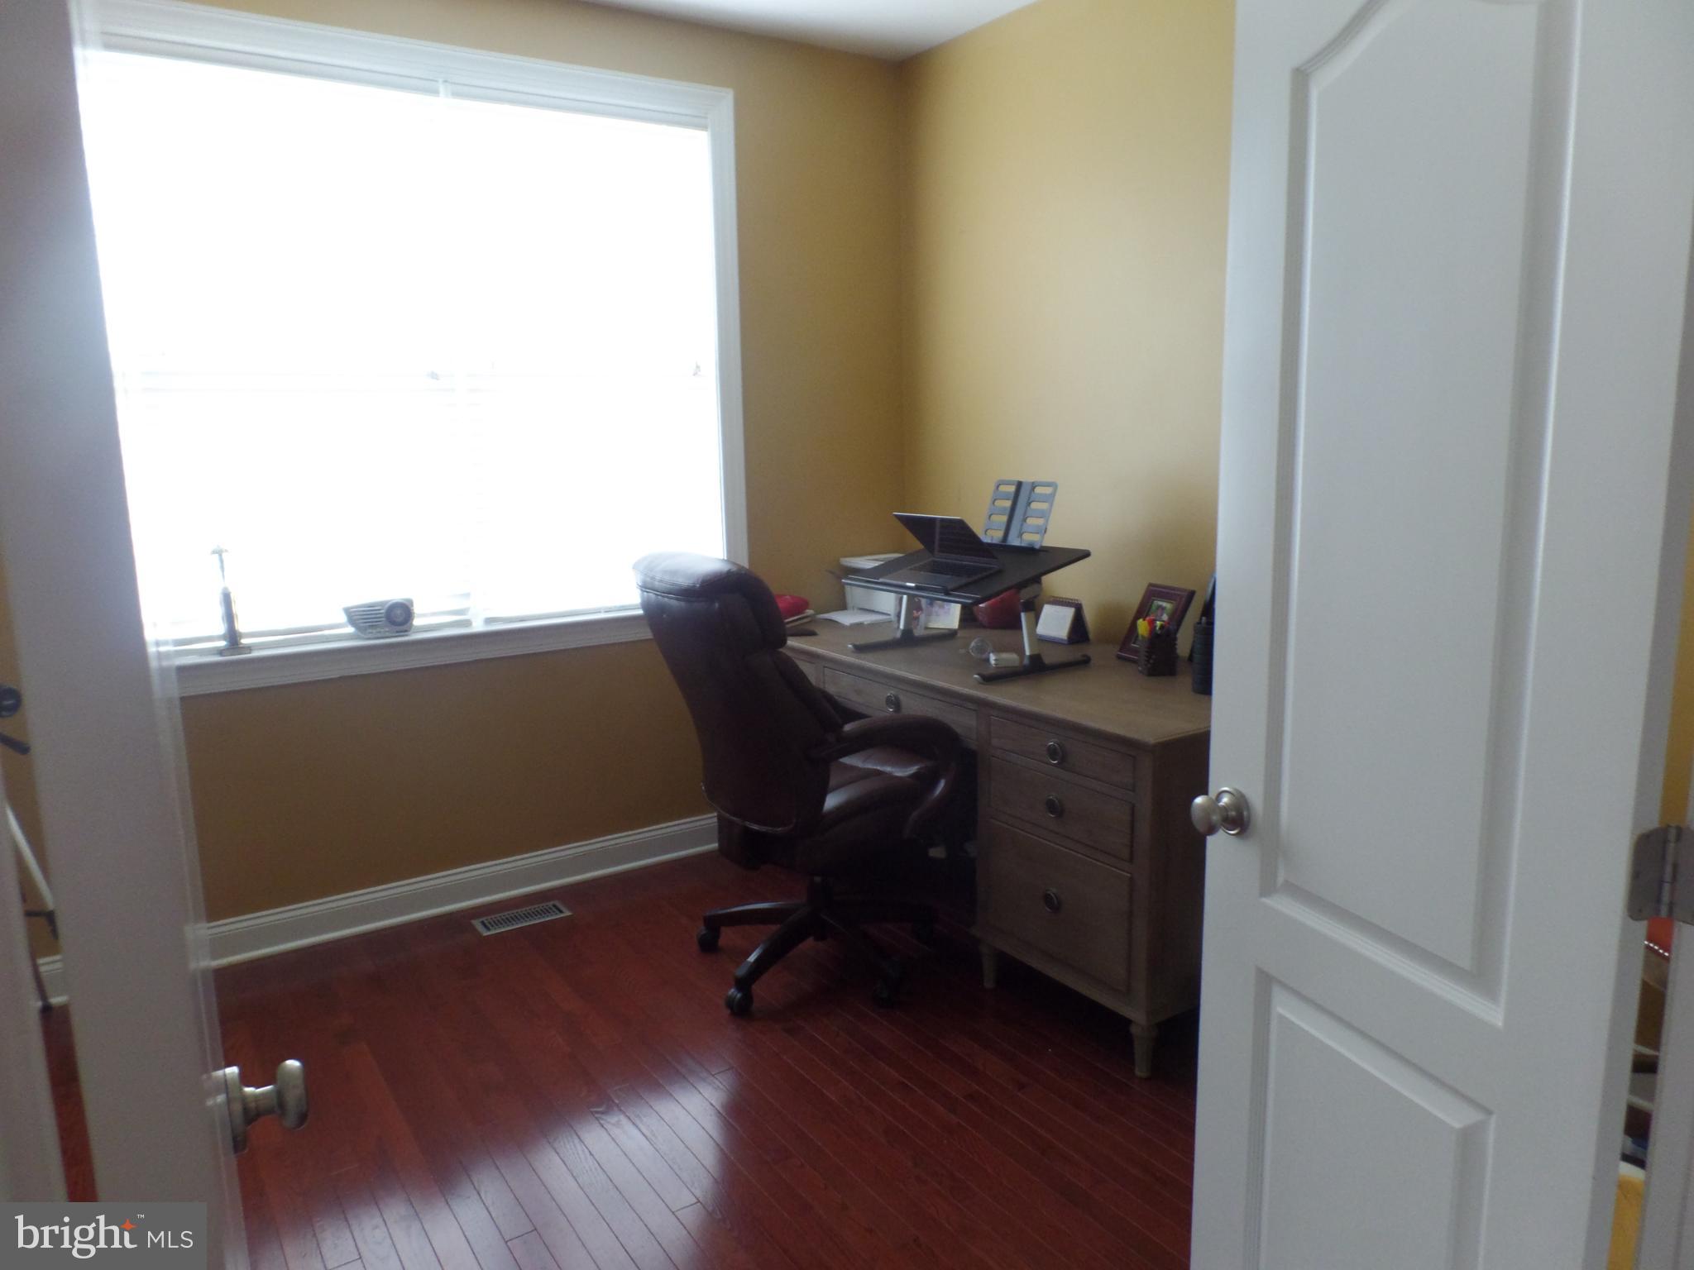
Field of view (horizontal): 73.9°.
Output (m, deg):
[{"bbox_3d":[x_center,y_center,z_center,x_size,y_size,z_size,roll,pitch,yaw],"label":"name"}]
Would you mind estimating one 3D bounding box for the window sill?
[{"bbox_3d":[-1.108,0.017,3.514,1.810,0.095,0.110,-8,12,-32],"label":"window sill"}]

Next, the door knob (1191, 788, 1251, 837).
[{"bbox_3d":[0.502,0.244,1.528,0.062,0.066,0.066,-5,11,-23],"label":"door knob"}]

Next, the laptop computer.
[{"bbox_3d":[0.253,-0.252,3.254,0.213,0.192,0.306,-24,21,-31],"label":"laptop computer"}]

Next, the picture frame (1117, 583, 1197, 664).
[{"bbox_3d":[0.886,-0.024,3.211,0.020,0.247,0.173,30,-9,-33],"label":"picture frame"}]

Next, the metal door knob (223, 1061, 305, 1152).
[{"bbox_3d":[-0.477,0.385,0.930,0.059,0.066,0.066,-8,12,-31],"label":"metal door knob"}]

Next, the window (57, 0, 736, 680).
[{"bbox_3d":[-1.135,-0.814,3.365,1.835,1.765,0.110,-8,12,-32],"label":"window"}]

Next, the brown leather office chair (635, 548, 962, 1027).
[{"bbox_3d":[-0.135,0.340,3.032,0.790,1.170,0.680,-8,12,-35],"label":"brown leather office chair"}]

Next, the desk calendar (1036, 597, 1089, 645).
[{"bbox_3d":[0.686,-0.046,3.552,0.095,0.132,0.125,-9,13,-36],"label":"desk calendar"}]

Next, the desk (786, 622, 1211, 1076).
[{"bbox_3d":[0.444,0.451,3.422,0.730,0.790,1.880,-8,12,-32],"label":"desk"}]

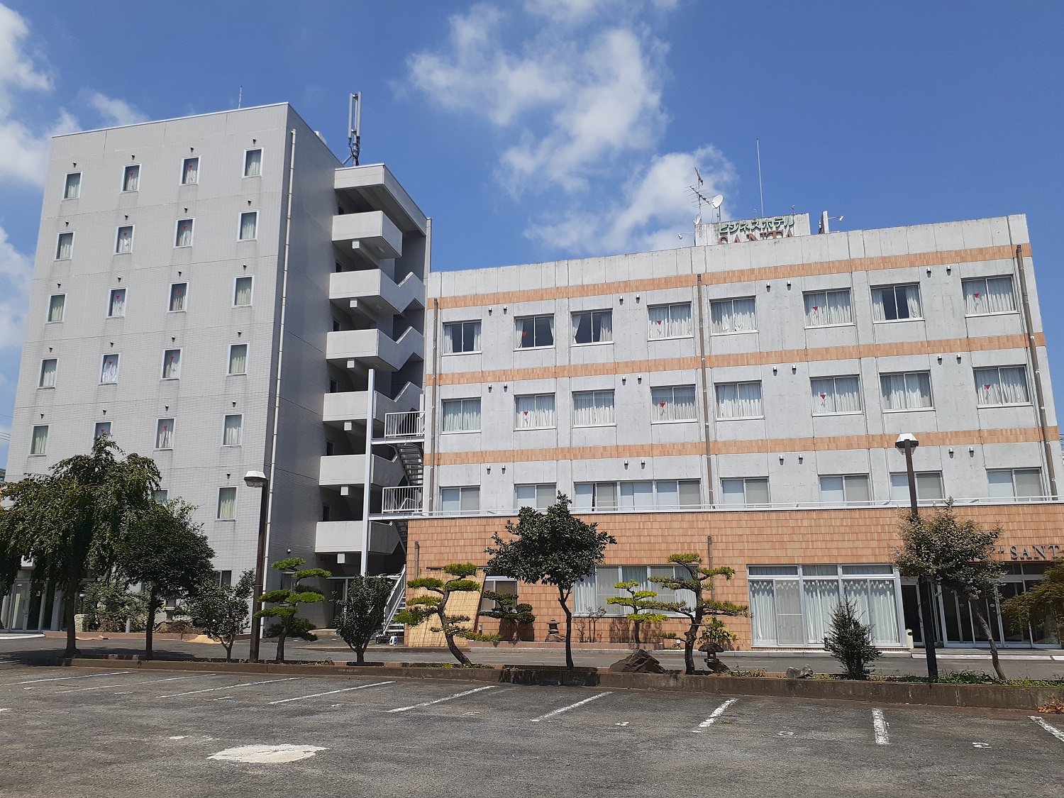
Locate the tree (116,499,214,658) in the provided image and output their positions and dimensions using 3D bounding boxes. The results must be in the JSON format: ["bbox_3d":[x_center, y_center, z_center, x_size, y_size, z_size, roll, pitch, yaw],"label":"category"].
[{"bbox_3d":[-9.776,4.723,22.040,2.299,4.122,2.184,6,-14,-23],"label":"tree"}]

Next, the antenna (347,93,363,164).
[{"bbox_3d":[-9.754,-14.712,45.888,0.750,5.007,0.650,-3,-13,12],"label":"antenna"}]

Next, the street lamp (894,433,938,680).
[{"bbox_3d":[7.653,3.026,16.398,0.500,4.779,0.620,-6,-15,24],"label":"street lamp"}]

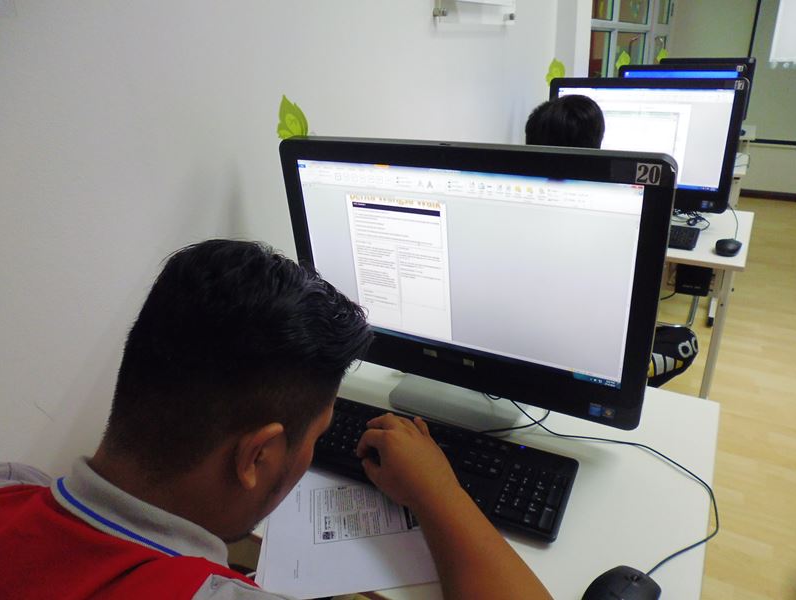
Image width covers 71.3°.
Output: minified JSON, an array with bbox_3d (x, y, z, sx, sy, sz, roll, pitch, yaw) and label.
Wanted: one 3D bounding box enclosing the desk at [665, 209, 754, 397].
[{"bbox_3d":[0.733,0.073,2.008,0.798,0.744,0.586,12,28,30],"label":"desk"}]

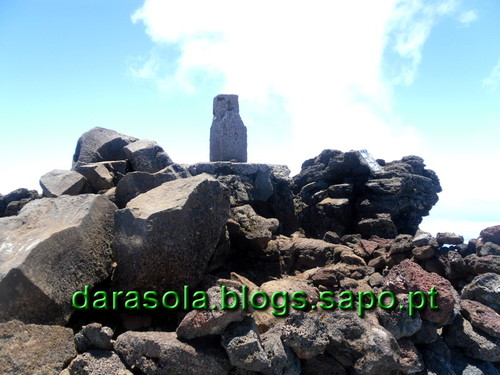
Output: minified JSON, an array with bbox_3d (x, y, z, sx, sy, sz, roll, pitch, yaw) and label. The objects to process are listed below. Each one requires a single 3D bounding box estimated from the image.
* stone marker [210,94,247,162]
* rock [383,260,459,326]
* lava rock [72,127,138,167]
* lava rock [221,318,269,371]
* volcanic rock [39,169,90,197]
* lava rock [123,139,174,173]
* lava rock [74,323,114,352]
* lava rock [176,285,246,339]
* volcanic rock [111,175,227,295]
[{"bbox_3d":[-0.228,-0.632,4.350,0.290,0.710,0.280,0,-1,-20],"label":"stone marker"},{"bbox_3d":[1.181,0.734,2.800,0.500,0.430,0.420,0,-3,0],"label":"rock"},{"bbox_3d":[-1.536,-0.420,4.300,0.610,0.440,0.480,0,-1,-18],"label":"lava rock"},{"bbox_3d":[-0.025,0.879,2.250,0.250,0.240,0.220,0,-1,0],"label":"lava rock"},{"bbox_3d":[-1.743,-0.047,3.800,0.430,0.250,0.340,0,-1,-18],"label":"volcanic rock"},{"bbox_3d":[-1.014,-0.317,4.000,0.440,0.310,0.360,0,-1,-12],"label":"lava rock"},{"bbox_3d":[-0.923,0.890,2.400,0.200,0.145,0.170,0,-1,-18],"label":"lava rock"},{"bbox_3d":[-0.233,0.757,2.450,0.400,0.310,0.330,1,-3,-25],"label":"lava rock"},{"bbox_3d":[-0.639,0.370,3.250,0.900,0.900,0.750,1,-3,-15],"label":"volcanic rock"}]

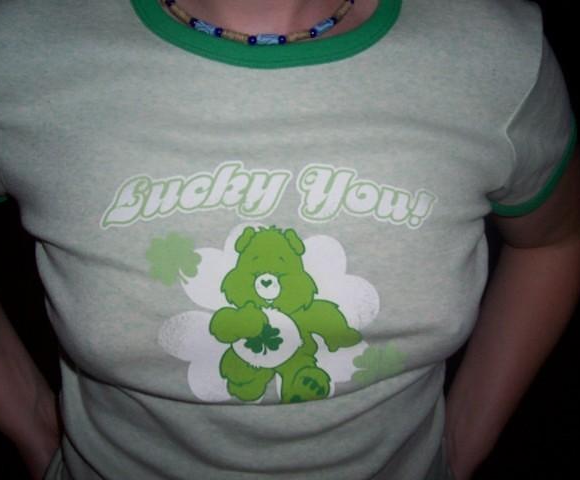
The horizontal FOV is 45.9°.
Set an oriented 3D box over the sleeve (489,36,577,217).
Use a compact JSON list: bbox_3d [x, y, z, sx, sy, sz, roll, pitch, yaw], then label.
[{"bbox_3d":[0.203,-0.099,0.595,0.098,0.165,0.130,0,7,0],"label":"sleeve"}]

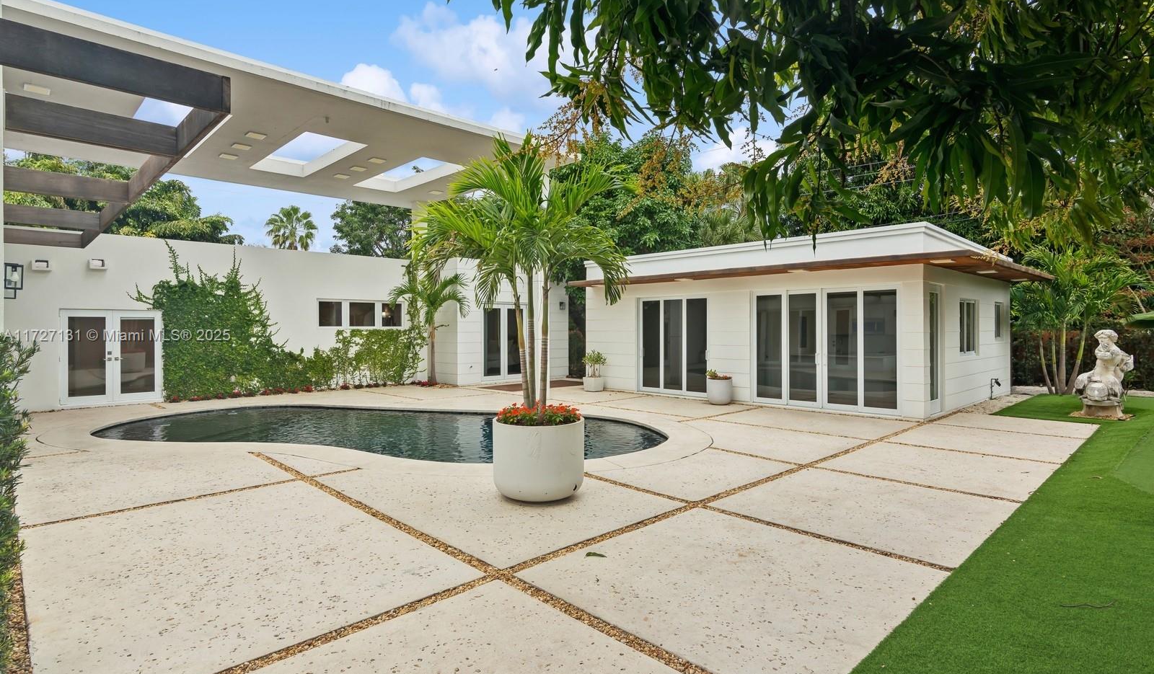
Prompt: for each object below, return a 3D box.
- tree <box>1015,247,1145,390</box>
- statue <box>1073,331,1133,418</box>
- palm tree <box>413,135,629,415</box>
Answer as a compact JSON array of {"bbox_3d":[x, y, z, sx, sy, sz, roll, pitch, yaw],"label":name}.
[{"bbox_3d":[12.192,-0.399,14.024,2.700,3.600,2.600,1,1,41],"label":"tree"},{"bbox_3d":[9.861,0.623,10.805,0.800,1.620,0.850,0,1,-35],"label":"statue"},{"bbox_3d":[-0.539,-0.541,5.514,1.950,2.680,1.850,0,1,0],"label":"palm tree"}]

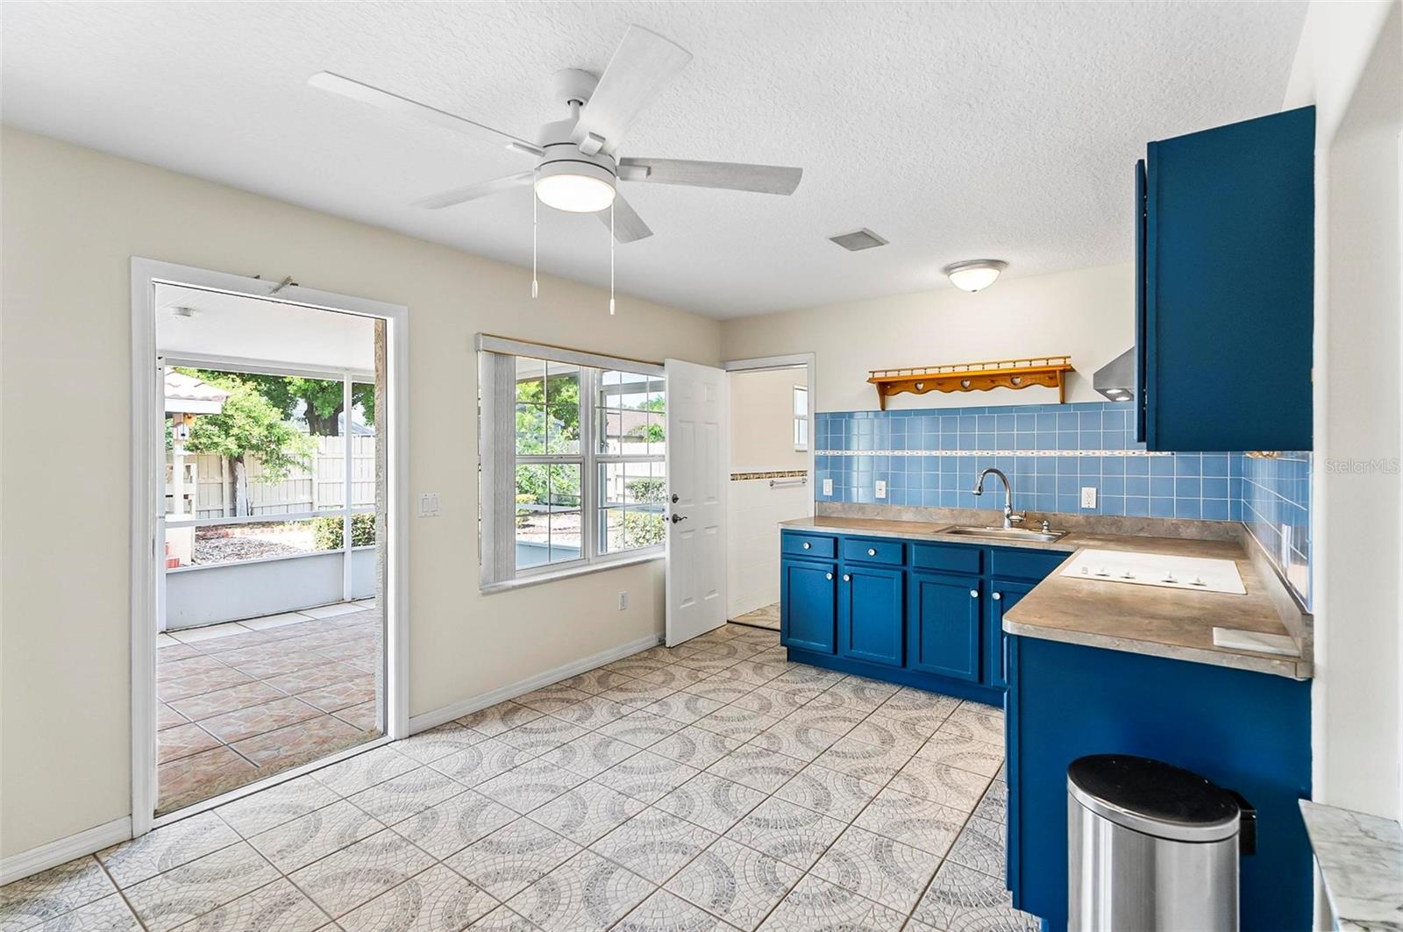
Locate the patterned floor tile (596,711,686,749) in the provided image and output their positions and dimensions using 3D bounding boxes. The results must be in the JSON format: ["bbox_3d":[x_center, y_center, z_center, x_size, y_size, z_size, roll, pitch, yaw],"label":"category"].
[{"bbox_3d":[-0.292,1.316,3.109,0.333,0.010,0.333,1,1,37],"label":"patterned floor tile"}]

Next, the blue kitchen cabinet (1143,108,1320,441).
[{"bbox_3d":[1.438,-0.416,1.759,0.320,0.765,0.720,0,1,37],"label":"blue kitchen cabinet"}]

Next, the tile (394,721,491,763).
[{"bbox_3d":[-1.239,1.323,2.984,0.333,0.010,0.333,0,0,37],"label":"tile"}]

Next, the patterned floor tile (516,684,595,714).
[{"bbox_3d":[-0.840,1.319,3.538,0.328,0.010,0.335,0,1,37],"label":"patterned floor tile"}]

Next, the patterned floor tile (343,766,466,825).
[{"bbox_3d":[-1.178,1.326,2.508,0.333,0.010,0.333,1,1,37],"label":"patterned floor tile"}]

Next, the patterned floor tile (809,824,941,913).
[{"bbox_3d":[0.584,1.333,2.068,0.333,0.010,0.333,1,1,37],"label":"patterned floor tile"}]

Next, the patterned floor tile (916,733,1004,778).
[{"bbox_3d":[1.197,1.317,2.860,0.335,0.010,0.335,0,1,37],"label":"patterned floor tile"}]

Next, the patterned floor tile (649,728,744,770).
[{"bbox_3d":[-0.021,1.319,2.914,0.333,0.010,0.333,1,1,37],"label":"patterned floor tile"}]

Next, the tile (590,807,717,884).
[{"bbox_3d":[-0.163,1.326,2.184,0.335,0.010,0.335,0,1,37],"label":"tile"}]

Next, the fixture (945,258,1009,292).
[{"bbox_3d":[1.570,-1.060,3.570,0.370,0.135,0.370,1,1,37],"label":"fixture"}]

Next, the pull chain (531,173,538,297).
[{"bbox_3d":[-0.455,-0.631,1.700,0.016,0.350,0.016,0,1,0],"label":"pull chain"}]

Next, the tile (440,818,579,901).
[{"bbox_3d":[-0.637,1.332,2.121,0.333,0.010,0.333,1,1,37],"label":"tile"}]

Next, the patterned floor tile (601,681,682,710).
[{"bbox_3d":[-0.358,1.309,3.571,0.333,0.010,0.333,1,1,37],"label":"patterned floor tile"}]

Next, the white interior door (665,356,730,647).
[{"bbox_3d":[-0.021,0.268,4.769,0.045,2.059,0.787,0,0,33],"label":"white interior door"}]

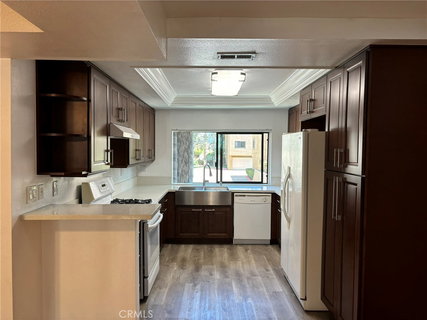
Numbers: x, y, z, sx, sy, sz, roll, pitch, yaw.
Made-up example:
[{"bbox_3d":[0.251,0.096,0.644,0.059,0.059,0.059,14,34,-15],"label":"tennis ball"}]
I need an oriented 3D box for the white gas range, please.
[{"bbox_3d":[-0.991,0.852,3.662,0.705,1.220,0.760,0,2,0],"label":"white gas range"}]

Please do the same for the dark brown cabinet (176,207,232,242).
[{"bbox_3d":[-0.158,1.072,5.567,0.945,0.665,0.620,0,2,0],"label":"dark brown cabinet"}]

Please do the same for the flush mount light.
[{"bbox_3d":[0.172,-0.954,4.058,0.380,0.125,0.970,0,2,0],"label":"flush mount light"}]

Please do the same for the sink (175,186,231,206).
[{"bbox_3d":[-0.159,0.618,5.447,0.912,0.240,0.510,0,2,0],"label":"sink"}]

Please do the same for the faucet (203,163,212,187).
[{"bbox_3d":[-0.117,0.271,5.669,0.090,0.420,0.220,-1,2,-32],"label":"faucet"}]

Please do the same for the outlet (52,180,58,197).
[{"bbox_3d":[-1.397,0.251,2.827,0.015,0.120,0.077,0,2,0],"label":"outlet"}]

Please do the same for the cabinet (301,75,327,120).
[{"bbox_3d":[1.380,-0.637,3.507,0.610,0.360,0.890,0,2,0],"label":"cabinet"}]

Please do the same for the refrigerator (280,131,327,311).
[{"bbox_3d":[1.219,0.591,3.546,0.800,1.770,0.870,0,2,0],"label":"refrigerator"}]

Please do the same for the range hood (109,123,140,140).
[{"bbox_3d":[-1.158,-0.317,3.623,0.500,0.147,0.760,0,2,0],"label":"range hood"}]

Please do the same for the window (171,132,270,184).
[{"bbox_3d":[0.142,-0.046,5.923,1.780,0.980,0.100,0,2,0],"label":"window"}]

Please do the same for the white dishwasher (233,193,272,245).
[{"bbox_3d":[0.648,0.975,5.550,0.605,0.868,0.600,0,2,0],"label":"white dishwasher"}]

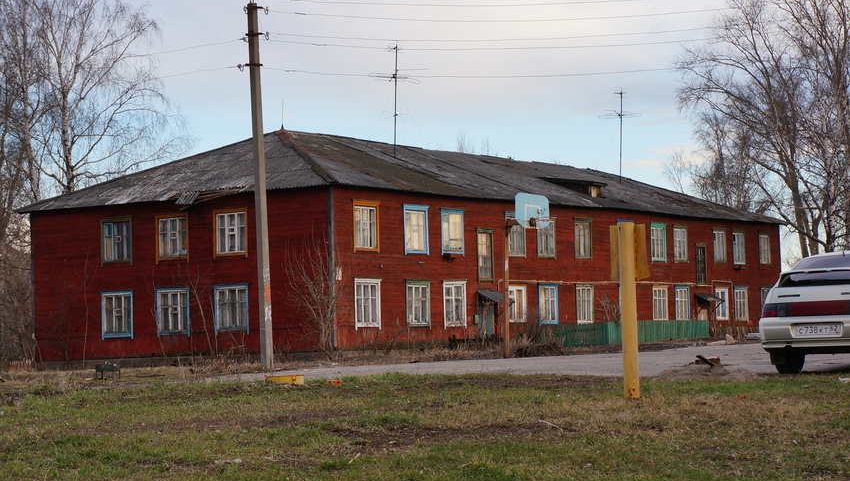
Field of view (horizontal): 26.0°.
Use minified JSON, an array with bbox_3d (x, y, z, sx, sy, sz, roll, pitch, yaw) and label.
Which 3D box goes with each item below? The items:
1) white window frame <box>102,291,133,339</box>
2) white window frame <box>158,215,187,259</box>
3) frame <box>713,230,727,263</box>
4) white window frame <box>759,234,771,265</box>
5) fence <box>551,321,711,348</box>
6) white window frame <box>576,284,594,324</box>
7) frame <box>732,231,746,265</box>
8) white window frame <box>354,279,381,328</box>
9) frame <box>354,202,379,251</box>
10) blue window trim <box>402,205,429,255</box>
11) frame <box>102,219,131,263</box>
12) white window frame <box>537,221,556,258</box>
[{"bbox_3d":[-11.334,2.757,67.785,1.600,1.787,0.140,-4,-4,33],"label":"white window frame"},{"bbox_3d":[-9.248,-0.110,67.447,1.300,1.580,0.150,-3,-3,33],"label":"white window frame"},{"bbox_3d":[14.399,0.293,89.859,0.150,1.680,1.420,-3,-3,33],"label":"frame"},{"bbox_3d":[17.274,0.434,93.144,0.130,1.610,1.500,-4,-3,33],"label":"white window frame"},{"bbox_3d":[9.250,3.981,79.316,2.054,0.920,9.894,-4,-4,33],"label":"fence"},{"bbox_3d":[6.774,2.689,77.525,0.140,1.666,1.508,-4,-4,33],"label":"white window frame"},{"bbox_3d":[15.715,0.400,91.837,0.150,1.680,1.420,-3,-3,33],"label":"frame"},{"bbox_3d":[-1.899,2.185,62.956,0.130,1.740,1.600,-4,-3,33],"label":"white window frame"},{"bbox_3d":[-2.024,-0.485,64.312,0.140,1.816,1.530,-4,-4,33],"label":"frame"},{"bbox_3d":[-0.253,-0.373,65.784,0.130,1.760,1.680,-4,-3,33],"label":"blue window trim"},{"bbox_3d":[-11.379,0.041,67.901,1.533,1.766,0.140,-4,-4,33],"label":"frame"},{"bbox_3d":[4.929,-0.133,73.873,0.130,1.750,1.570,-4,-3,33],"label":"white window frame"}]

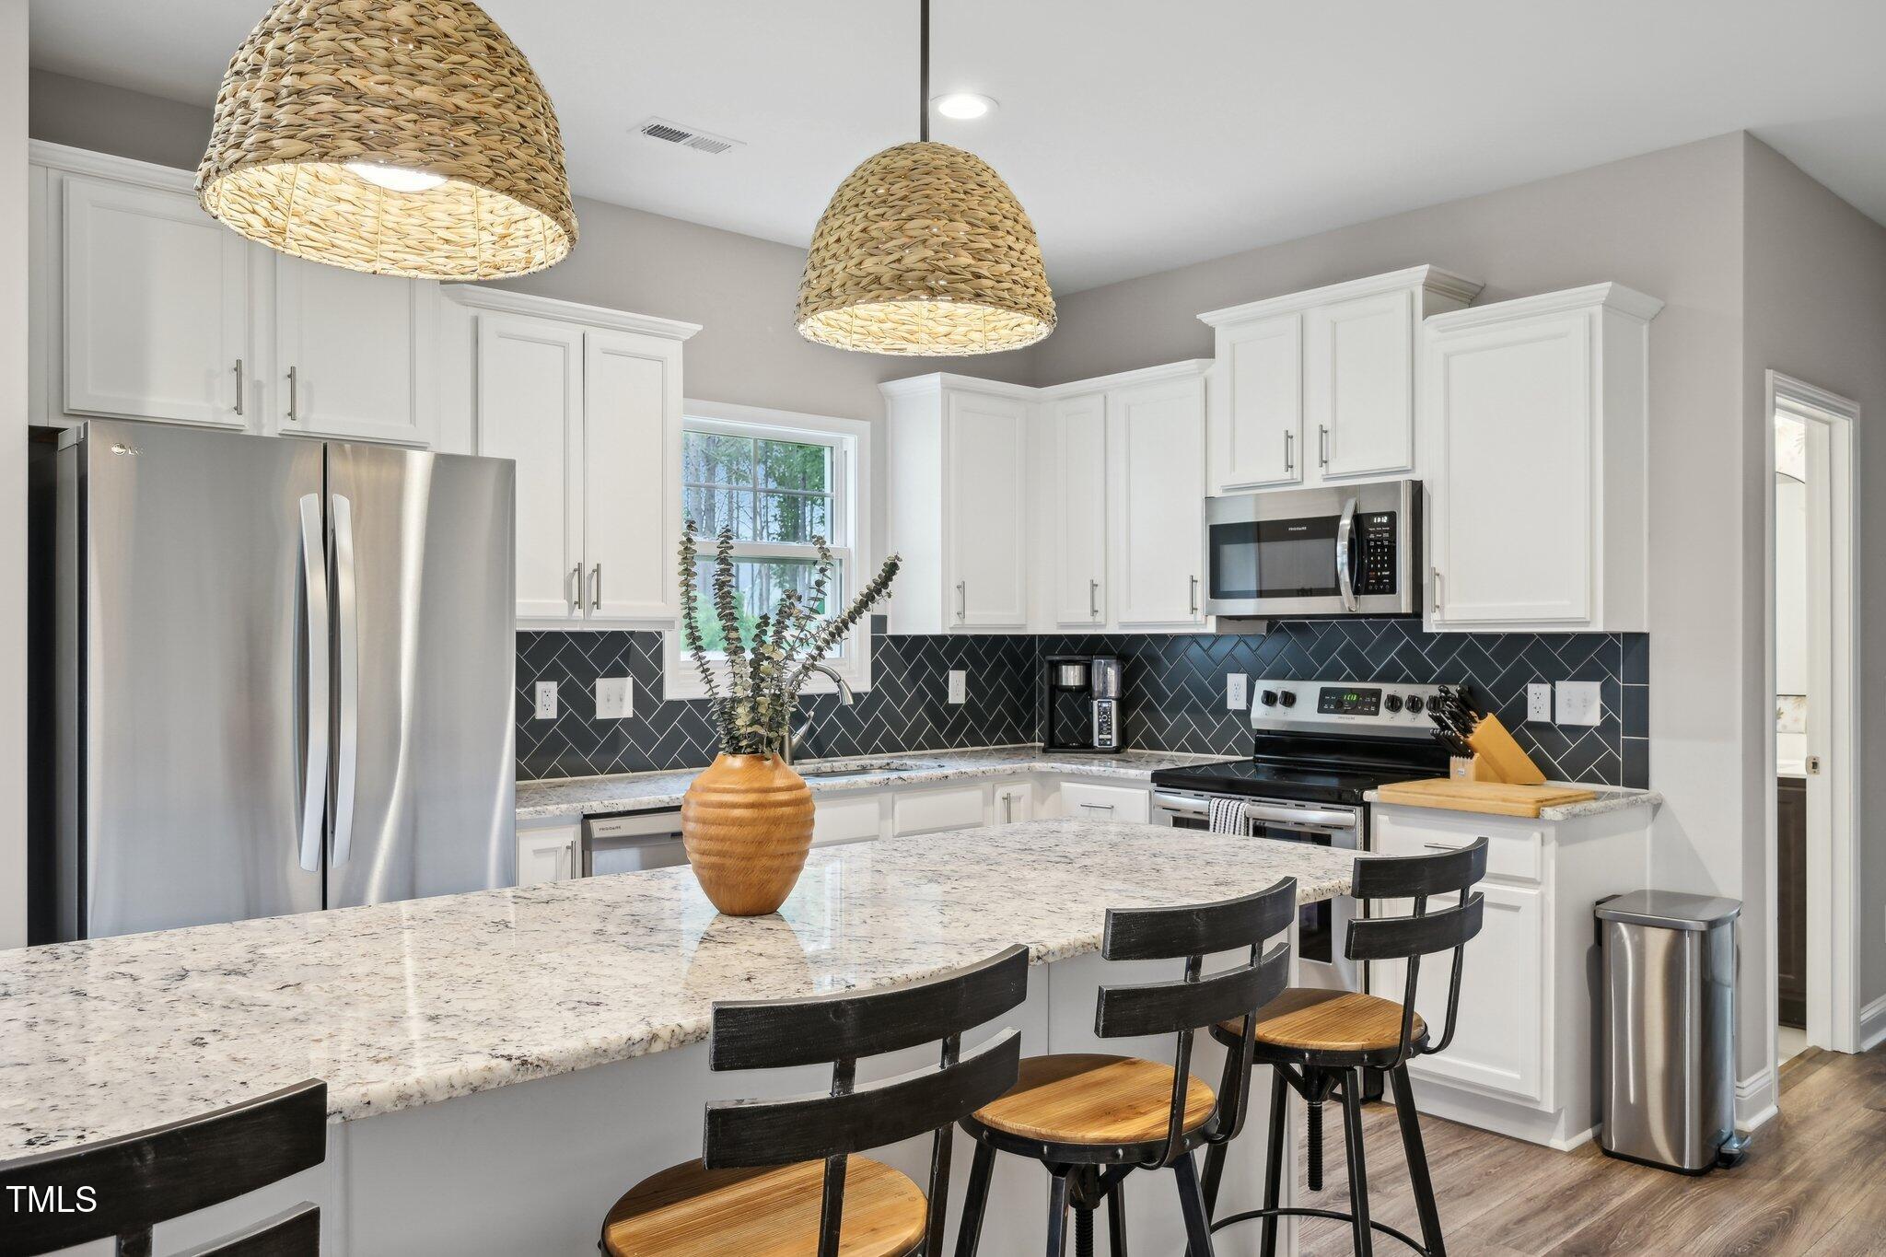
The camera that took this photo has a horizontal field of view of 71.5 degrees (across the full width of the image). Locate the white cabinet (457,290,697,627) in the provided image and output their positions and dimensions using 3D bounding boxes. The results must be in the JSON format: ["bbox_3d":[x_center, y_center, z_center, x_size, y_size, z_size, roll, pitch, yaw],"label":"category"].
[{"bbox_3d":[-1.177,-0.474,4.008,0.798,0.955,0.360,1,-1,-42],"label":"white cabinet"}]

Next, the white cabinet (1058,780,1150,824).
[{"bbox_3d":[0.787,0.951,4.730,0.640,0.880,0.435,0,0,-43],"label":"white cabinet"}]

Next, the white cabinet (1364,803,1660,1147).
[{"bbox_3d":[1.649,0.943,3.818,0.631,0.885,0.525,0,0,-43],"label":"white cabinet"}]

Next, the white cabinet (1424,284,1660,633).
[{"bbox_3d":[1.761,-0.466,3.889,0.360,0.955,0.582,1,-1,-42],"label":"white cabinet"}]

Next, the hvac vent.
[{"bbox_3d":[-0.726,-1.382,3.711,0.295,0.020,0.160,0,0,-43],"label":"hvac vent"}]

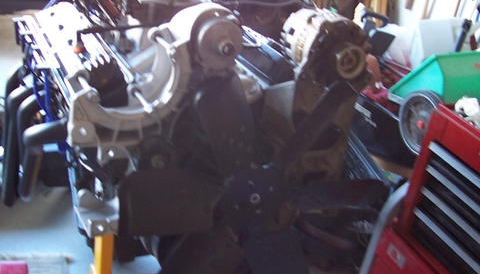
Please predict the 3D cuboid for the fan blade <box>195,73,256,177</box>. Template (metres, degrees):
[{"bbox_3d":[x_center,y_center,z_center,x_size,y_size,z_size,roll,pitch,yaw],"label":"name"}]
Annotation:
[{"bbox_3d":[-0.010,-0.019,0.972,0.035,0.171,0.108,10,45,37],"label":"fan blade"}]

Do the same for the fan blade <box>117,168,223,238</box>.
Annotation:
[{"bbox_3d":[-0.113,0.106,0.986,0.171,0.108,0.035,-2,-3,-27],"label":"fan blade"}]

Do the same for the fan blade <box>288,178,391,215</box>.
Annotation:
[{"bbox_3d":[0.174,0.112,1.138,0.171,0.108,0.035,-2,57,-27],"label":"fan blade"}]

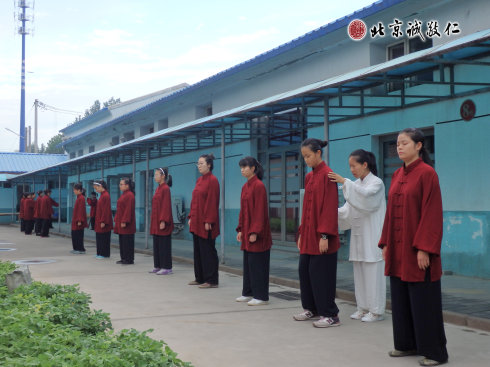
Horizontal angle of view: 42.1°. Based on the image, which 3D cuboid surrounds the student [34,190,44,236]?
[{"bbox_3d":[-7.318,1.070,22.730,0.360,1.590,0.480,2,-3,-35],"label":"student"}]

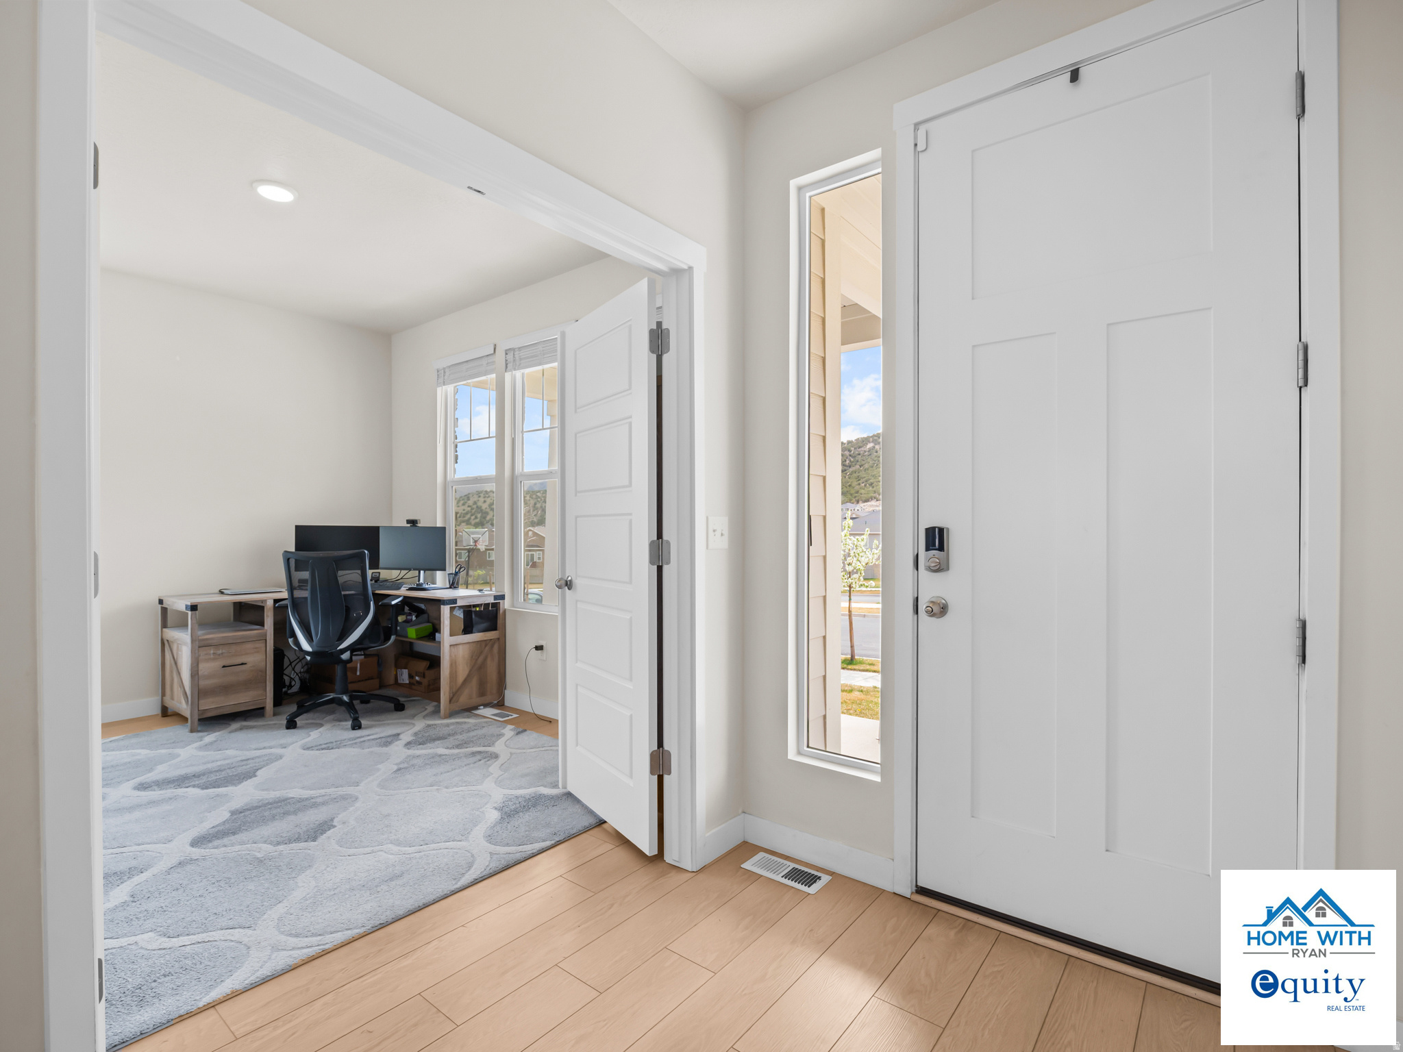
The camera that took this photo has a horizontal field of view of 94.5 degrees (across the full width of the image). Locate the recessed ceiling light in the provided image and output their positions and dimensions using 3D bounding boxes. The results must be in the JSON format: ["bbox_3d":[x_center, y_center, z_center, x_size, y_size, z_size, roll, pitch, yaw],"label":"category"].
[{"bbox_3d":[-1.976,-1.548,3.008,0.180,0.020,0.180,0,0,0],"label":"recessed ceiling light"}]

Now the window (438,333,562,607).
[{"bbox_3d":[-1.321,-0.321,4.365,1.575,1.715,0.110,0,0,39],"label":"window"}]

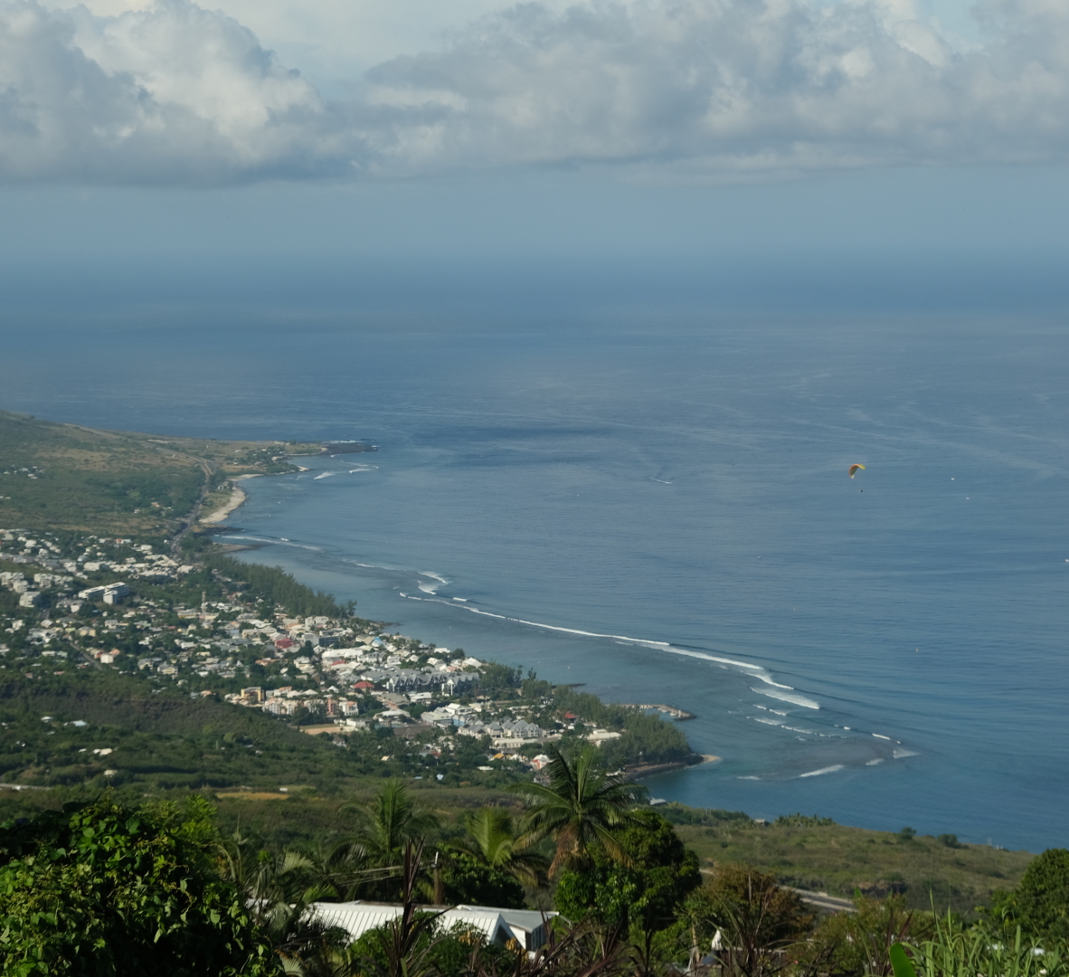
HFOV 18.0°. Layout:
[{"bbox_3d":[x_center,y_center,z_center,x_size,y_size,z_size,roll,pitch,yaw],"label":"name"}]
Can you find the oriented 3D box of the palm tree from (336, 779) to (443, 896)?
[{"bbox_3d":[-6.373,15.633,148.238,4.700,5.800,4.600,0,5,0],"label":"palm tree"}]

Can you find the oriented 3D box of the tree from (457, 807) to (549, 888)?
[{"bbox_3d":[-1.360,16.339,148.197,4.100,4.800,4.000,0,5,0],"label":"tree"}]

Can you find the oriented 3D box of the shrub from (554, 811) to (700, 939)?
[{"bbox_3d":[3.899,16.514,142.242,6.100,5.900,5.800,0,5,0],"label":"shrub"}]

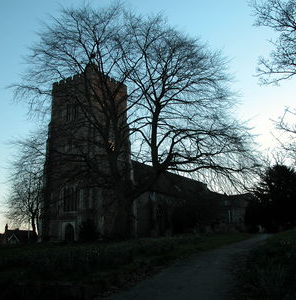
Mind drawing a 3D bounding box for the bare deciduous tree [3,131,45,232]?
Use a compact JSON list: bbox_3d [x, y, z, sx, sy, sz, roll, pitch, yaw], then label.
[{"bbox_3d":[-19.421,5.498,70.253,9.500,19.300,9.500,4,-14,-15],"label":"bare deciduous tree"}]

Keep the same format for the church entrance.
[{"bbox_3d":[-9.994,10.670,52.388,1.800,2.310,0.500,-9,-16,34],"label":"church entrance"}]

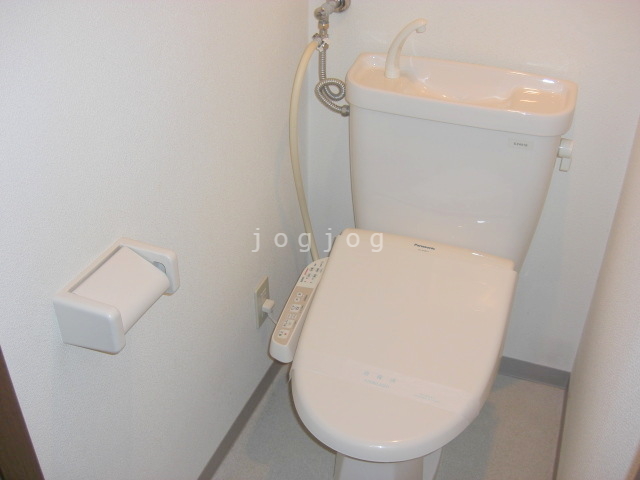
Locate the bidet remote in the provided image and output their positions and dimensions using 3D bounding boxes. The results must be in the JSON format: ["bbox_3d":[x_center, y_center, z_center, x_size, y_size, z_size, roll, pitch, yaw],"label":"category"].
[{"bbox_3d":[-0.039,0.156,1.574,0.066,0.052,0.275,10,44,15],"label":"bidet remote"}]

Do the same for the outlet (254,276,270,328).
[{"bbox_3d":[-0.137,0.158,1.749,0.012,0.117,0.069,13,34,19],"label":"outlet"}]

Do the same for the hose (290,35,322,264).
[{"bbox_3d":[-0.029,-0.195,1.690,0.110,0.555,0.130,12,36,18],"label":"hose"}]

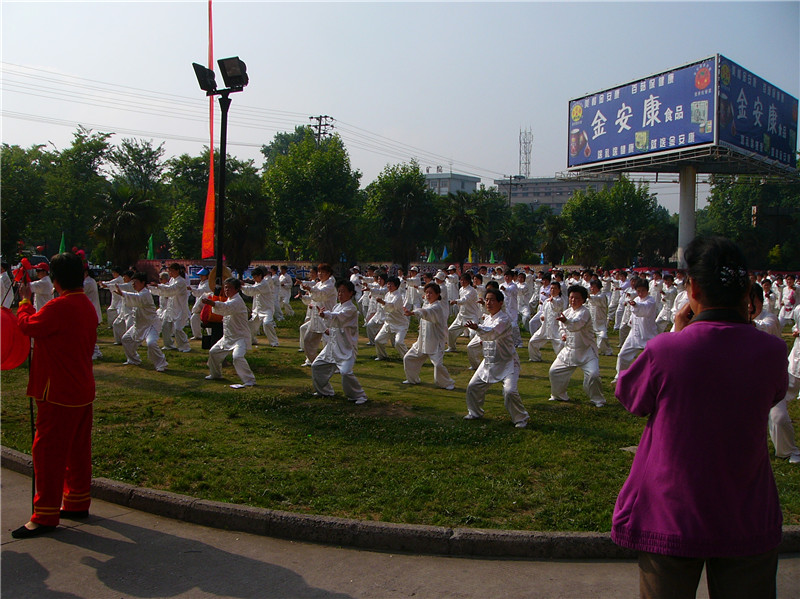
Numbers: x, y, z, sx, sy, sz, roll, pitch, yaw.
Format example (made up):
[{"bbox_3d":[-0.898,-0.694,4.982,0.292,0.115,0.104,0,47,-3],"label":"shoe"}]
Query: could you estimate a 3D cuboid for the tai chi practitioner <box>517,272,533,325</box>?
[{"bbox_3d":[3.015,0.055,20.300,0.620,1.404,0.620,-1,3,-38],"label":"tai chi practitioner"}]

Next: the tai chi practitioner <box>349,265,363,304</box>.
[{"bbox_3d":[-1.498,-0.347,28.000,0.480,1.600,0.500,0,2,-10],"label":"tai chi practitioner"}]

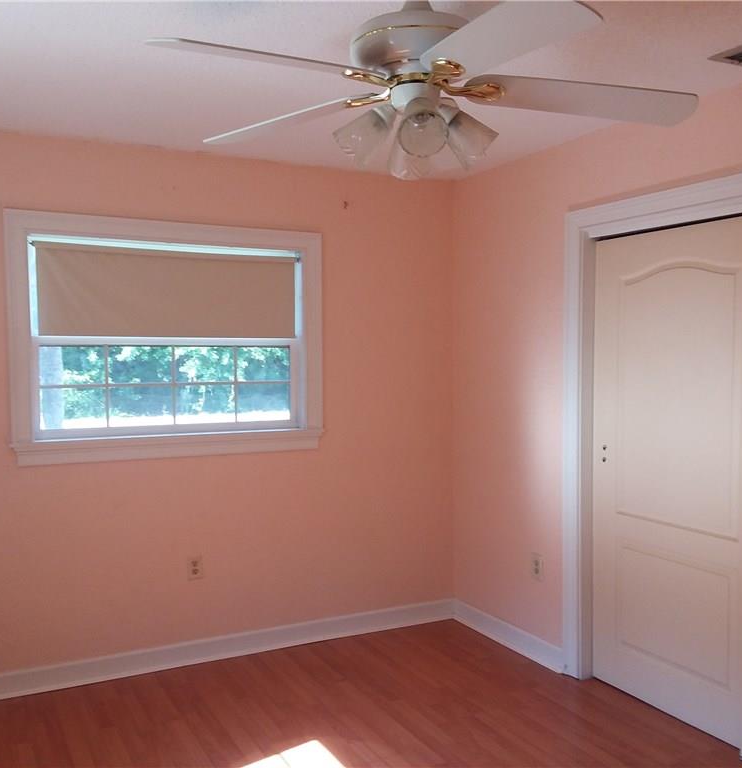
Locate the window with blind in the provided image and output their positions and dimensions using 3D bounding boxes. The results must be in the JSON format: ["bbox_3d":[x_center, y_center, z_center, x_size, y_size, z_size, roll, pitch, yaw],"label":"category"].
[{"bbox_3d":[-0.897,-0.203,3.729,1.462,1.088,0.120,-1,3,-27],"label":"window with blind"}]

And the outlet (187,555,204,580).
[{"bbox_3d":[-0.830,0.875,3.784,0.071,0.115,0.012,-1,3,-27],"label":"outlet"}]

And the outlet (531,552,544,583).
[{"bbox_3d":[0.786,0.872,3.786,0.012,0.115,0.071,-1,3,-27],"label":"outlet"}]

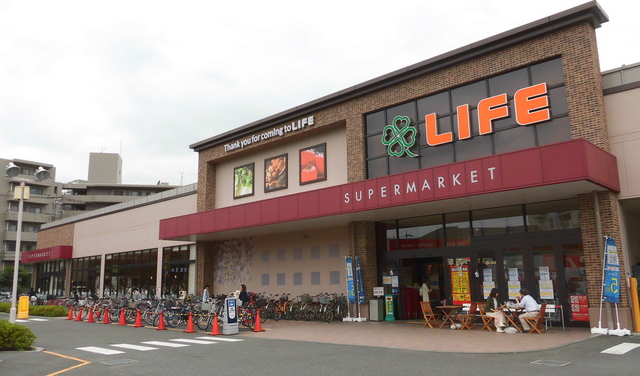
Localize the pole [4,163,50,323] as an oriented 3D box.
[{"bbox_3d":[-9.427,2.008,16.203,0.450,5.450,1.250,-11,-14,43],"label":"pole"}]

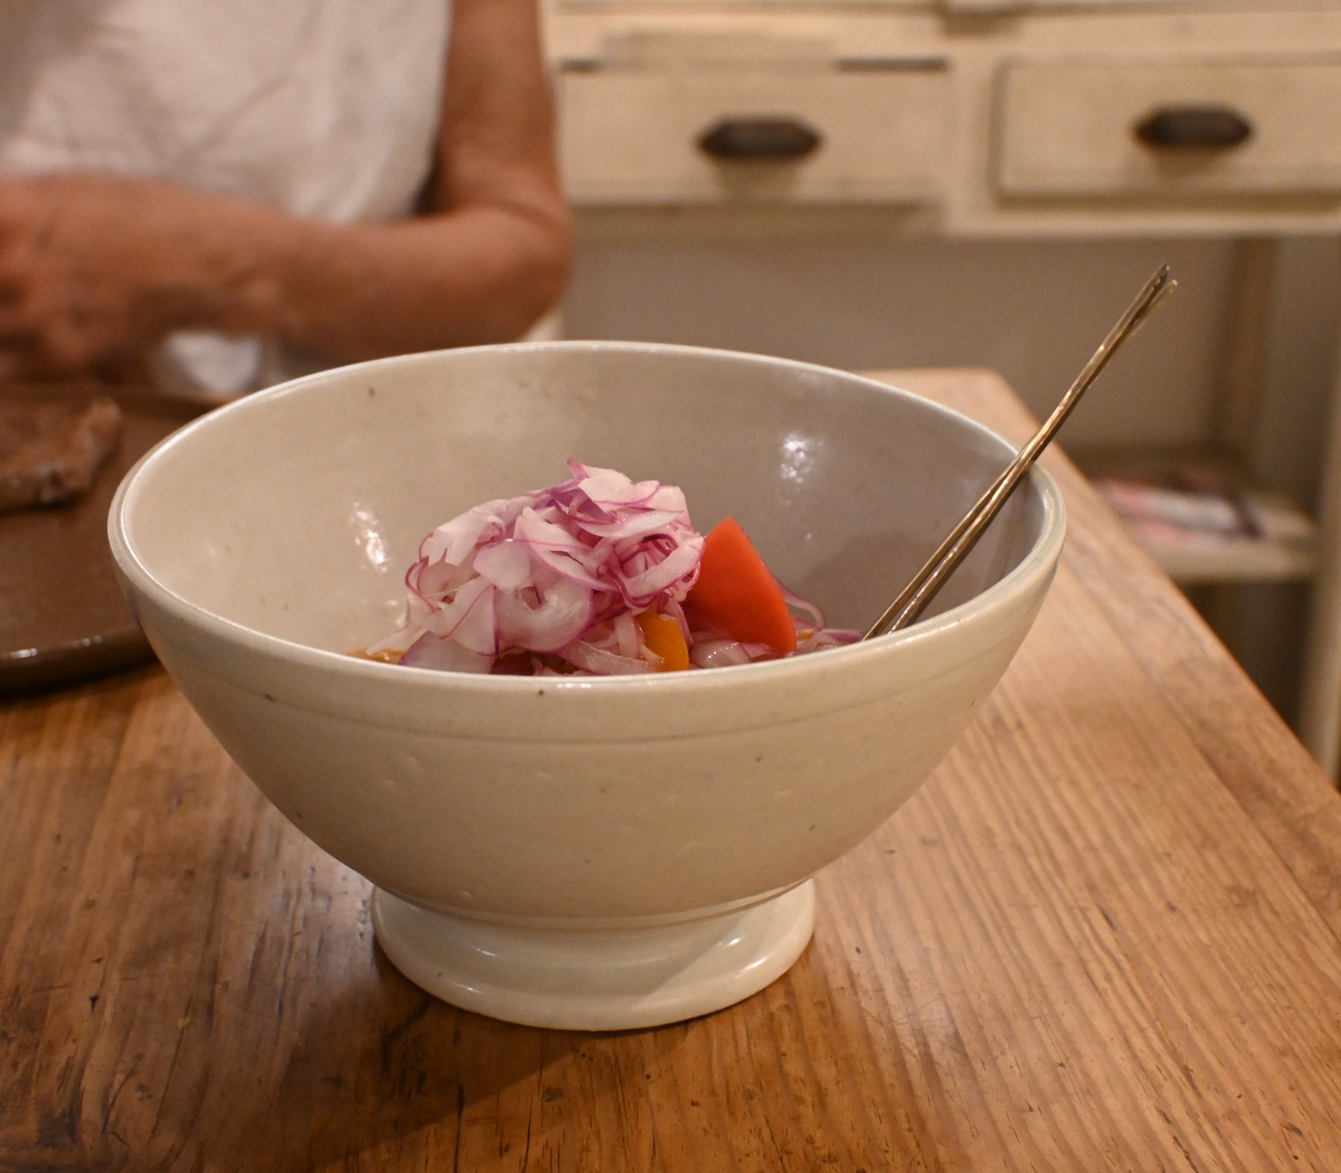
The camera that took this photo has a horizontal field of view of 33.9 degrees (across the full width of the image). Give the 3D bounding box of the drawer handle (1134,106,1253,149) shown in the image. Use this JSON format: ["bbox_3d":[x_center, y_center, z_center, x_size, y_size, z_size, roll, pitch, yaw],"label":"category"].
[{"bbox_3d":[0.379,-0.332,1.590,0.084,0.027,0.023,-3,24,-10],"label":"drawer handle"}]

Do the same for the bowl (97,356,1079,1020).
[{"bbox_3d":[-0.019,0.027,0.515,0.210,0.109,0.210,1,23,0],"label":"bowl"}]

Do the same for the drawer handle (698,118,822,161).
[{"bbox_3d":[0.062,-0.312,1.535,0.084,0.027,0.023,-3,24,-10],"label":"drawer handle"}]

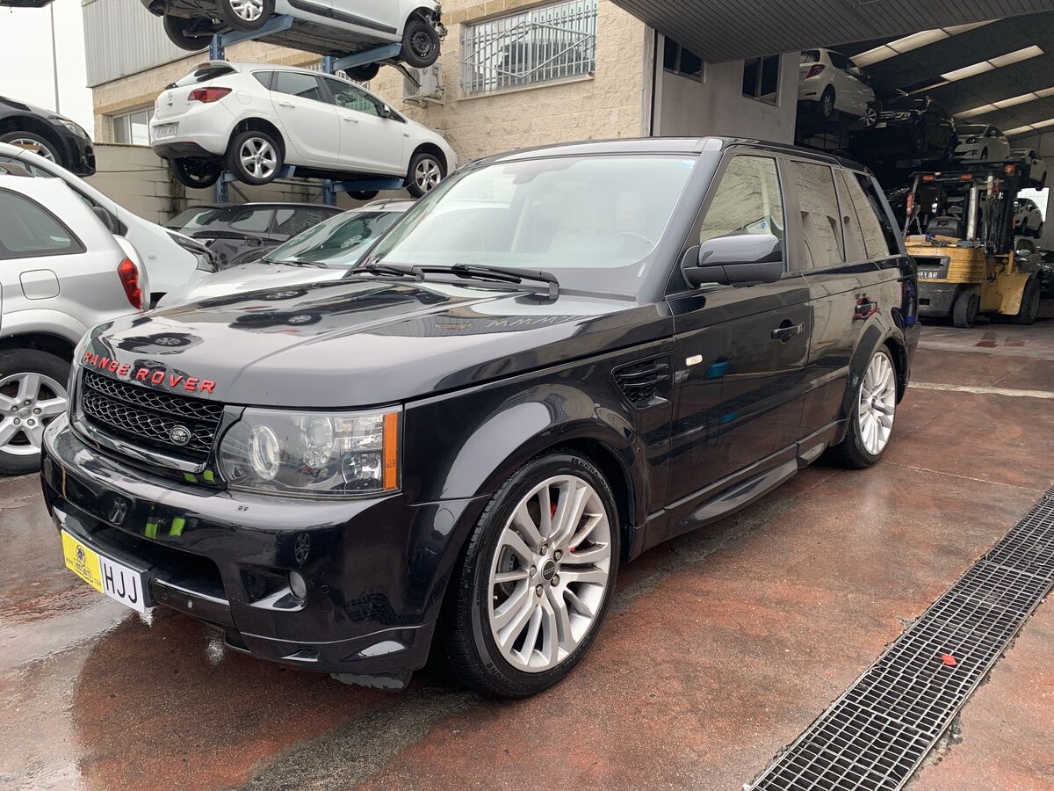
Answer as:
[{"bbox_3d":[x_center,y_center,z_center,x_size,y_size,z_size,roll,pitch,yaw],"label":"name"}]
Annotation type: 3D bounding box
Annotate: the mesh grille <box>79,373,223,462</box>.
[{"bbox_3d":[-1.093,0.051,2.255,0.880,0.175,0.100,6,14,41],"label":"mesh grille"}]

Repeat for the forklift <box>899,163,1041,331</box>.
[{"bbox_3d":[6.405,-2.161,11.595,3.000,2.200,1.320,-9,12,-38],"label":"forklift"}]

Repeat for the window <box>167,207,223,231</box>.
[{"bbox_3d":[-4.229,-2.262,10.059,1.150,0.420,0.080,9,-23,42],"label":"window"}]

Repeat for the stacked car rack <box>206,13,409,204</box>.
[{"bbox_3d":[-3.077,-3.131,11.337,2.030,3.870,2.030,9,12,42],"label":"stacked car rack"}]

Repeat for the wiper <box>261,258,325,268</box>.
[{"bbox_3d":[-1.756,-0.995,5.925,0.852,0.060,0.100,13,18,40],"label":"wiper"}]

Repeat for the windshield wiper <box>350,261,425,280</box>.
[{"bbox_3d":[-0.601,-0.516,3.303,0.090,0.080,0.630,-10,15,-37],"label":"windshield wiper"}]

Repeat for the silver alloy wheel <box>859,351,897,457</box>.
[{"bbox_3d":[1.793,0.037,4.274,0.210,0.545,0.545,6,14,40],"label":"silver alloy wheel"}]

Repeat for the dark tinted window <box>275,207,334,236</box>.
[{"bbox_3d":[-2.939,-2.259,10.393,0.060,0.380,0.860,-11,-2,44],"label":"dark tinted window"}]

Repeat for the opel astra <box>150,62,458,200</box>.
[{"bbox_3d":[-2.946,-3.622,11.197,1.830,1.520,4.420,11,14,42],"label":"opel astra"}]

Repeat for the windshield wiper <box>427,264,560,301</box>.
[{"bbox_3d":[-0.178,-0.431,2.863,0.760,0.090,0.100,13,18,41],"label":"windshield wiper"}]

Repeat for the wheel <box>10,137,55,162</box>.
[{"bbox_3d":[-4.810,-2.184,7.574,0.495,0.495,0.210,-7,12,-41],"label":"wheel"}]

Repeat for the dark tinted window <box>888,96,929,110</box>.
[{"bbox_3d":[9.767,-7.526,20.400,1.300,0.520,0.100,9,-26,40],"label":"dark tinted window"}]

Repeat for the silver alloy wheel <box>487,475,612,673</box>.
[{"bbox_3d":[0.005,0.496,2.324,0.220,0.552,0.552,6,13,40],"label":"silver alloy wheel"}]

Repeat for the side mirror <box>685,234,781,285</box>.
[{"bbox_3d":[0.708,-0.462,2.732,0.255,0.185,0.260,6,14,41],"label":"side mirror"}]

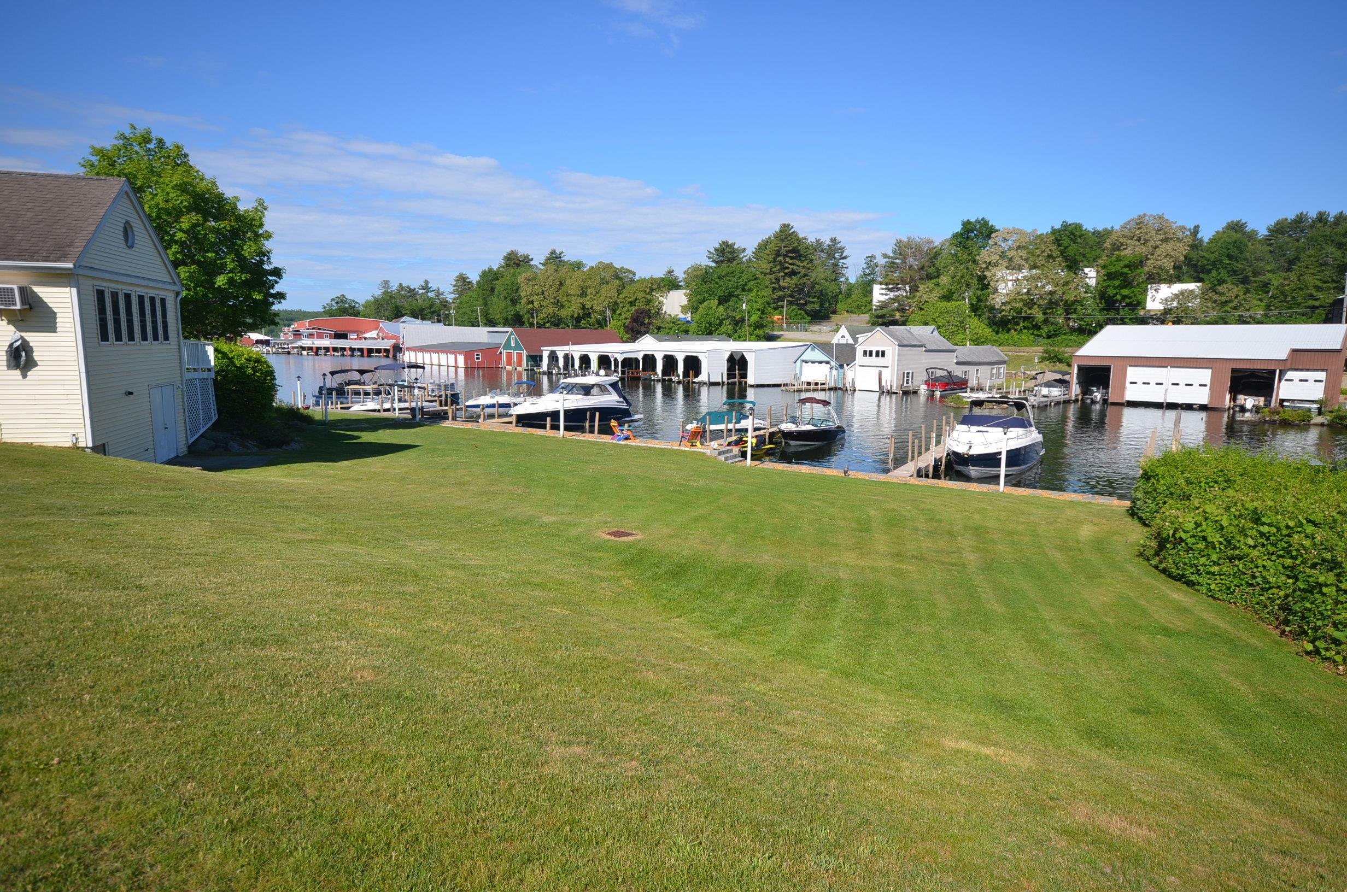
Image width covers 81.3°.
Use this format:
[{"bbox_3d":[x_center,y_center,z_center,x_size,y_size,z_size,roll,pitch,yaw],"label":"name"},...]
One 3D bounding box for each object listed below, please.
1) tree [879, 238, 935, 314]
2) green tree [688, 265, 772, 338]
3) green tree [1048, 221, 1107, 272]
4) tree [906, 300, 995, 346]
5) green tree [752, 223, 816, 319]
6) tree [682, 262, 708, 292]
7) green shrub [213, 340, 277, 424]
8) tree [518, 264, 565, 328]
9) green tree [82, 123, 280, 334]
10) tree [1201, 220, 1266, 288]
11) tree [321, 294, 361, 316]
[{"bbox_3d":[46.168,-32.874,153.923,11.000,16.200,11.000,3,8,16],"label":"tree"},{"bbox_3d":[11.933,-30.069,163.921,17.000,16.240,17.000,1,8,4],"label":"green tree"},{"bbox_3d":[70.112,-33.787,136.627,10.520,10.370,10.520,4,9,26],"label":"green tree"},{"bbox_3d":[40.092,-17.371,113.689,12.810,7.080,10.000,3,8,19],"label":"tree"},{"bbox_3d":[25.603,-39.427,178.549,14.000,21.830,14.000,2,8,8],"label":"green tree"},{"bbox_3d":[5.369,-35.687,180.915,7.500,13.500,7.500,1,8,2],"label":"tree"},{"bbox_3d":[-15.727,-2.337,28.957,2.340,3.180,2.340,-4,9,-28],"label":"green shrub"},{"bbox_3d":[-36.116,-39.064,213.686,12.500,19.760,12.500,-1,8,-9],"label":"tree"},{"bbox_3d":[-18.925,-6.345,29.091,8.400,10.670,8.400,-4,9,-32],"label":"green tree"},{"bbox_3d":[92.668,-29.203,131.050,9.800,15.500,9.800,6,9,34],"label":"tree"},{"bbox_3d":[-112.482,-43.084,266.084,12.000,16.000,12.000,-3,8,-23],"label":"tree"}]

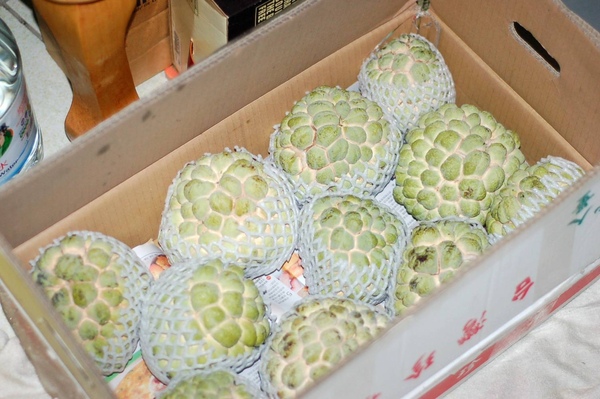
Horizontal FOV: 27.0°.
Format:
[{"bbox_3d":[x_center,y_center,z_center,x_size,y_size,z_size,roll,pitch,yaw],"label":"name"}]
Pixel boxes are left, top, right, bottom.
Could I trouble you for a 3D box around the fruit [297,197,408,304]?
[{"bbox_3d":[0.045,0.042,1.062,0.094,0.089,0.097,0,62,-2],"label":"fruit"}]

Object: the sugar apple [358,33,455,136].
[{"bbox_3d":[0.099,-0.107,1.158,0.089,0.099,0.089,0,58,0],"label":"sugar apple"}]

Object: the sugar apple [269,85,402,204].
[{"bbox_3d":[0.030,-0.049,1.105,0.116,0.099,0.108,0,62,-2],"label":"sugar apple"}]

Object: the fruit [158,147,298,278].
[{"bbox_3d":[-0.062,0.011,1.086,0.119,0.098,0.117,0,58,0],"label":"fruit"}]

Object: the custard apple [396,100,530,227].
[{"bbox_3d":[0.140,-0.032,1.098,0.118,0.100,0.109,0,62,-2],"label":"custard apple"}]

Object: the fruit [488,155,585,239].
[{"bbox_3d":[0.212,0.011,1.085,0.096,0.086,0.100,0,62,-2],"label":"fruit"}]

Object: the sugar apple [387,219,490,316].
[{"bbox_3d":[0.120,0.057,1.062,0.087,0.078,0.093,0,62,-2],"label":"sugar apple"}]

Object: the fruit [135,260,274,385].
[{"bbox_3d":[-0.077,0.099,1.025,0.107,0.095,0.106,0,62,-2],"label":"fruit"}]

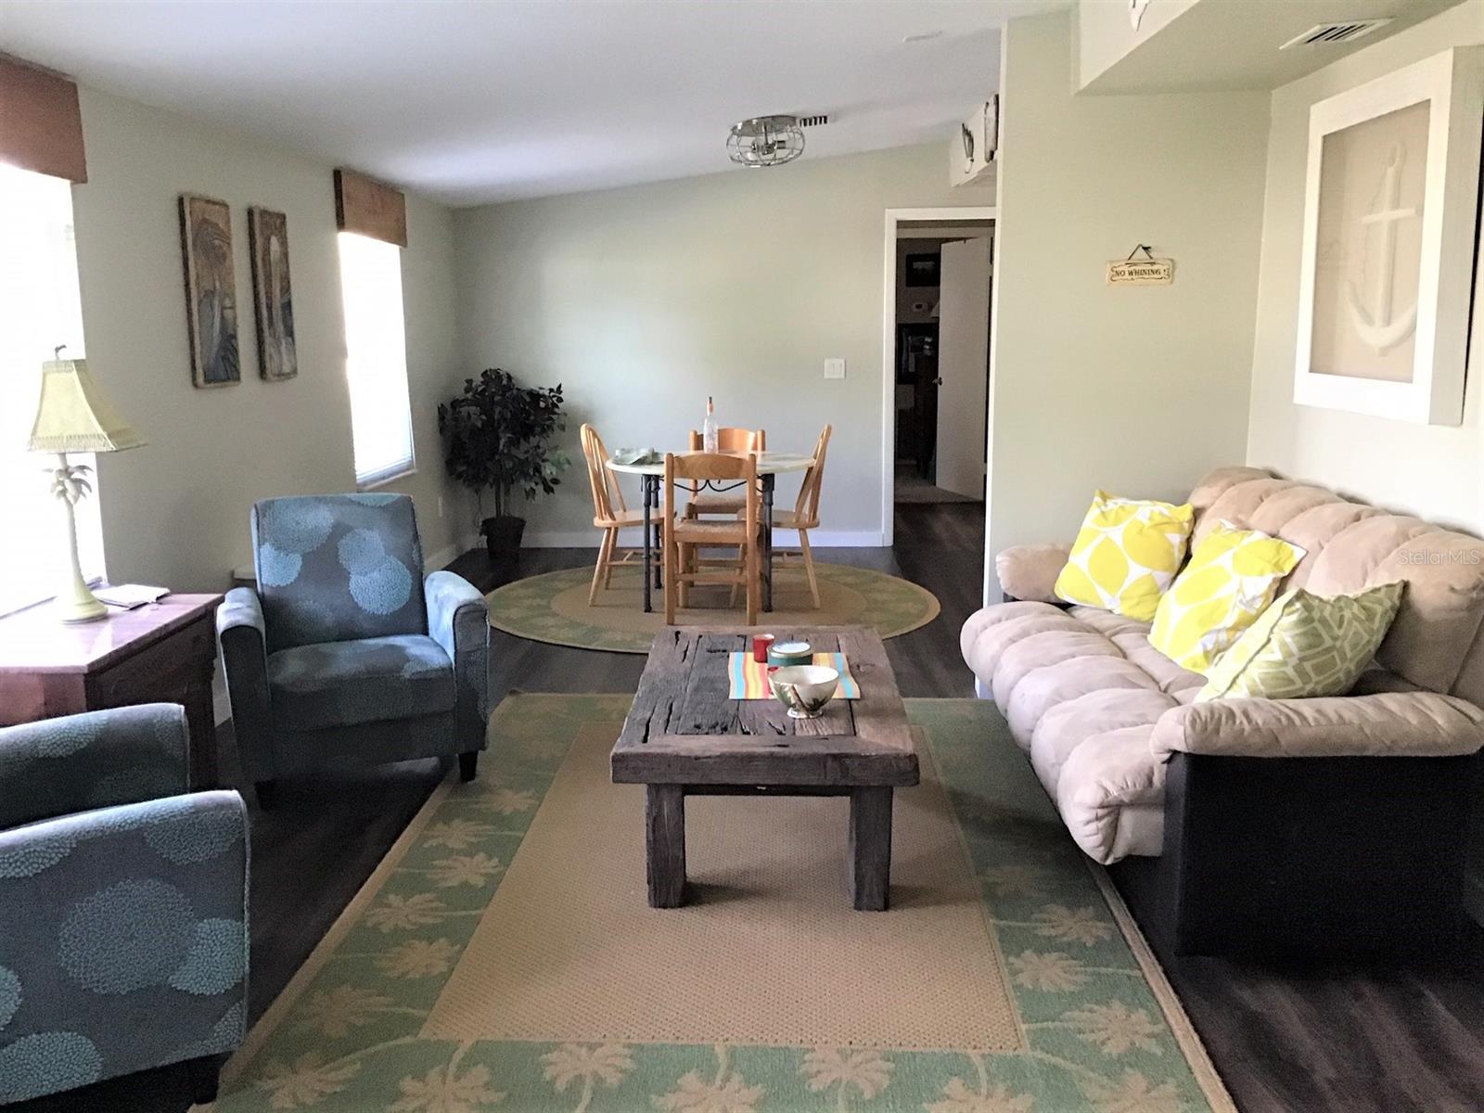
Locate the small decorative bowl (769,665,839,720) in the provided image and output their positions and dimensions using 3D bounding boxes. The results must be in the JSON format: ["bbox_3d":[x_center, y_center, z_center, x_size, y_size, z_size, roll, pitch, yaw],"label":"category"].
[{"bbox_3d":[0.166,0.363,3.489,0.186,0.105,0.186,0,10,2],"label":"small decorative bowl"}]

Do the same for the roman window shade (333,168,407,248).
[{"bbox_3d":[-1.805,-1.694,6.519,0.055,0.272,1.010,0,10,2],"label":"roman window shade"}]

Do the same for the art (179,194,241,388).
[{"bbox_3d":[-1.901,-0.942,4.756,0.032,0.650,0.350,0,10,2],"label":"art"}]

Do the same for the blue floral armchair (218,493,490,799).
[{"bbox_3d":[-1.275,0.259,4.310,0.760,0.860,0.770,-5,11,-25],"label":"blue floral armchair"}]

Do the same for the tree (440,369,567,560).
[{"bbox_3d":[-1.384,-0.560,8.195,0.760,1.170,0.740,0,10,2],"label":"tree"}]

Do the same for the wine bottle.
[{"bbox_3d":[-0.160,-0.662,6.861,0.074,0.320,0.074,0,10,2],"label":"wine bottle"}]

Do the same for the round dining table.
[{"bbox_3d":[-0.162,-0.134,6.895,1.080,0.736,1.080,0,10,2],"label":"round dining table"}]

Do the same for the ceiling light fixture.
[{"bbox_3d":[0.111,-1.980,6.401,0.375,0.190,0.375,-7,10,3],"label":"ceiling light fixture"}]

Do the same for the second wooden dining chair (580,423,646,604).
[{"bbox_3d":[-0.594,-0.233,7.025,0.495,0.921,0.480,1,10,7],"label":"second wooden dining chair"}]

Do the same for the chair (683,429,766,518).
[{"bbox_3d":[-0.078,-0.281,7.420,0.440,0.840,0.460,0,10,2],"label":"chair"}]

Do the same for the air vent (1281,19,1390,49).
[{"bbox_3d":[1.681,-1.472,3.771,0.175,0.020,0.330,0,10,2],"label":"air vent"}]

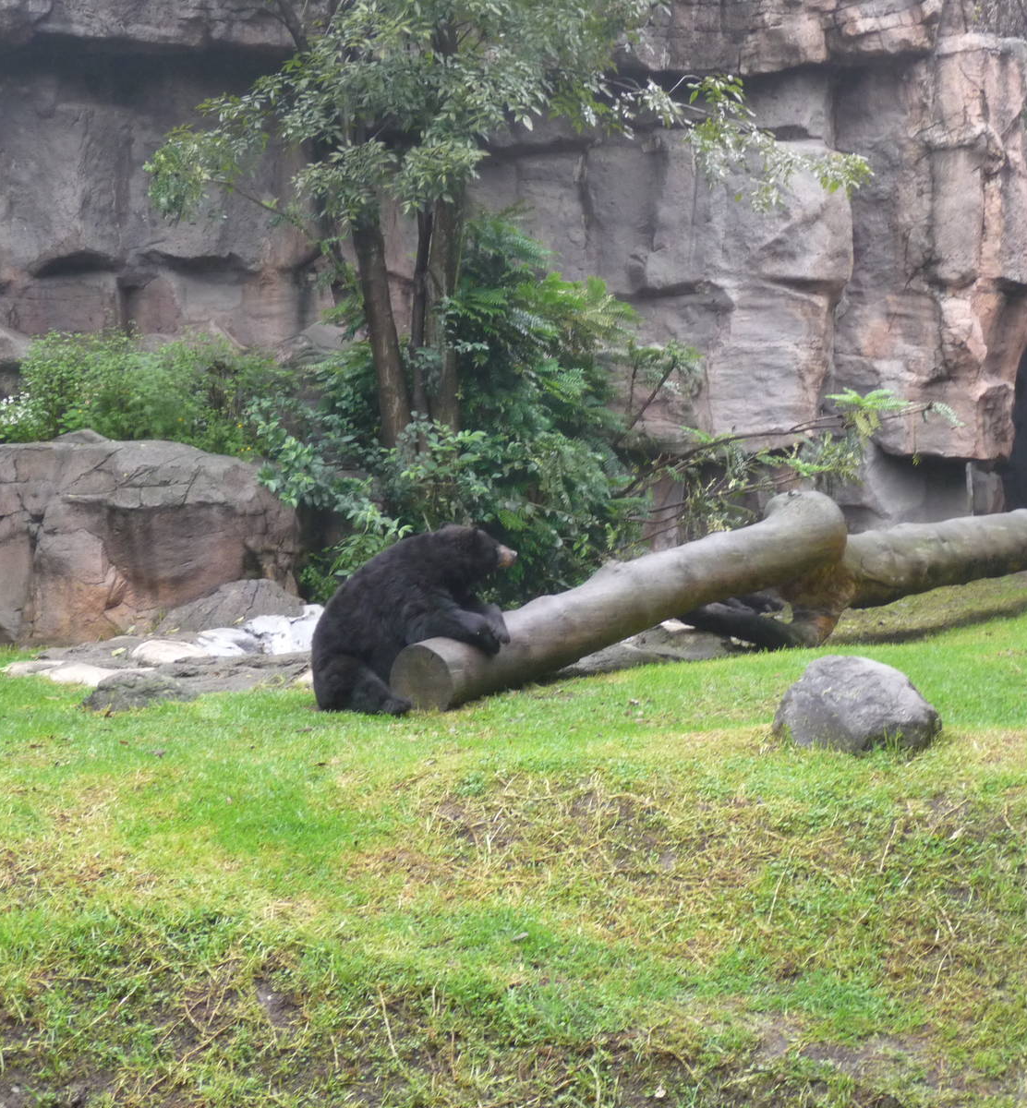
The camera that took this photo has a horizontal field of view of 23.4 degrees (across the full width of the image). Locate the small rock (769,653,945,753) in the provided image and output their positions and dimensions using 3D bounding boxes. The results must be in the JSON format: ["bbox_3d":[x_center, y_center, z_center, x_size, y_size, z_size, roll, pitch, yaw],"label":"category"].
[{"bbox_3d":[1.626,0.701,11.700,0.740,0.430,0.560,0,3,0],"label":"small rock"}]

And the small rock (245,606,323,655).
[{"bbox_3d":[-1.435,0.473,15.500,0.500,0.280,0.340,0,3,0],"label":"small rock"}]

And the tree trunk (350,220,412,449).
[{"bbox_3d":[-0.934,-1.554,17.500,0.200,1.620,0.200,-8,2,0],"label":"tree trunk"}]

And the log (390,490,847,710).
[{"bbox_3d":[0.710,0.262,14.650,0.460,0.480,3.760,3,15,43],"label":"log"}]

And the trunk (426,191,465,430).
[{"bbox_3d":[-0.480,-1.736,17.600,0.230,1.680,0.220,0,3,0],"label":"trunk"}]

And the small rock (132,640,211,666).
[{"bbox_3d":[-2.129,0.614,15.400,0.500,0.140,0.320,0,3,0],"label":"small rock"}]

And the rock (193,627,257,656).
[{"bbox_3d":[-1.796,0.553,15.500,0.390,0.150,0.280,0,3,0],"label":"rock"}]

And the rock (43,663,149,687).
[{"bbox_3d":[-2.525,0.733,14.900,0.620,0.130,0.340,0,3,0],"label":"rock"}]

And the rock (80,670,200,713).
[{"bbox_3d":[-2.172,0.802,14.400,0.630,0.220,0.420,0,3,0],"label":"rock"}]

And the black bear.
[{"bbox_3d":[-0.546,0.367,13.700,1.120,1.000,0.720,0,3,-3],"label":"black bear"}]

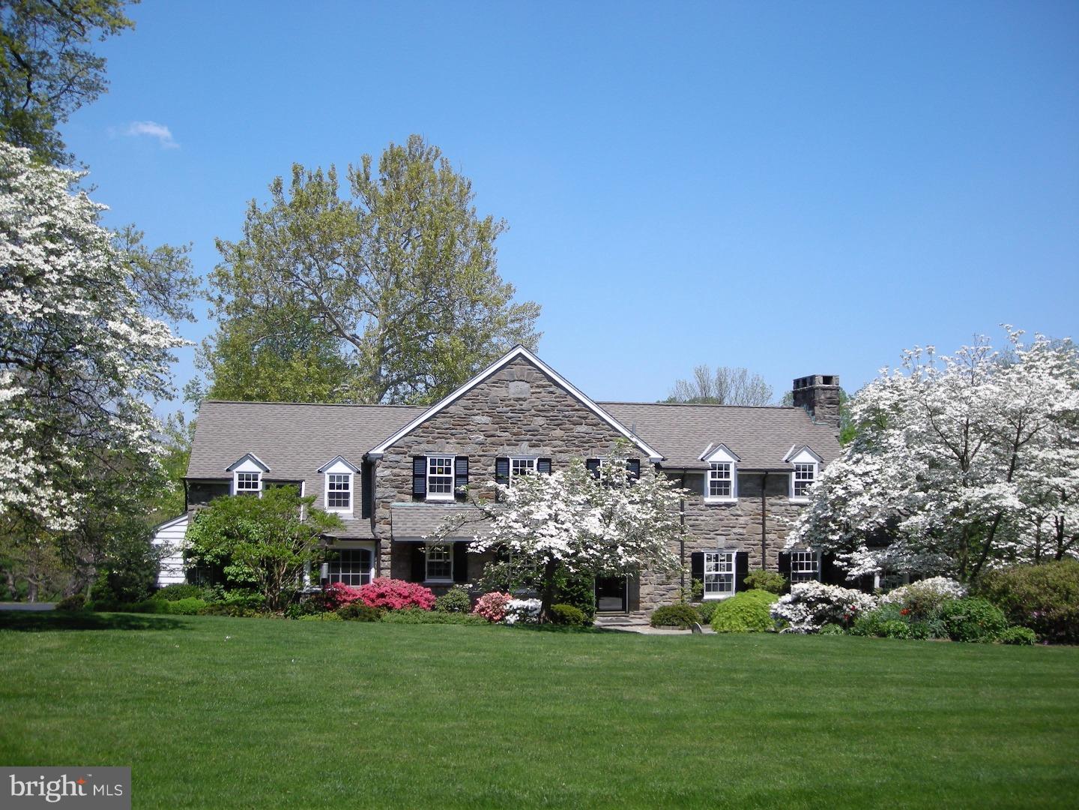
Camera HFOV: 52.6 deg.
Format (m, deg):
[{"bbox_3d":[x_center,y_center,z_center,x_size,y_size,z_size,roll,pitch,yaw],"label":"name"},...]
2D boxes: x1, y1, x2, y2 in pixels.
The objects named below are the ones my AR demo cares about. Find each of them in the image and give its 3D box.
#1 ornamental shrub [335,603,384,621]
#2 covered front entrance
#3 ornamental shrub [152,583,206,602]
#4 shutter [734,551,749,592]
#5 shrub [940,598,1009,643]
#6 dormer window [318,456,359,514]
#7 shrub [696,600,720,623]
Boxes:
[{"bbox_3d":[-4.898,5.672,29.900,1.320,0.530,1.050,1,-4,-10],"label":"ornamental shrub"},{"bbox_3d":[2.246,5.589,34.200,1.080,1.900,0.500,1,-4,-10],"label":"covered front entrance"},{"bbox_3d":[-11.145,5.846,33.700,1.640,0.720,1.200,2,-4,-12],"label":"ornamental shrub"},{"bbox_3d":[6.707,5.588,36.221,0.474,1.425,0.050,1,-6,-11],"label":"shutter"},{"bbox_3d":[11.243,5.556,28.200,1.800,1.130,1.550,2,-4,-12],"label":"shrub"},{"bbox_3d":[-6.675,2.665,36.300,1.430,1.940,1.800,1,-3,-9],"label":"dormer window"},{"bbox_3d":[5.345,6.584,34.500,0.900,0.740,0.850,1,-4,-10],"label":"shrub"}]

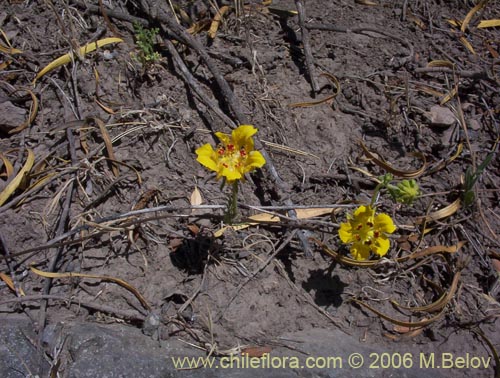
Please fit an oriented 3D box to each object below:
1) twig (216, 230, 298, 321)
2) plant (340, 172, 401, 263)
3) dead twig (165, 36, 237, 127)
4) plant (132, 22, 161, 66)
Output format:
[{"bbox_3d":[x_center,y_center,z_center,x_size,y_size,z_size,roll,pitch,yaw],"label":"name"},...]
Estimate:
[{"bbox_3d":[0.008,0.071,0.477,0.008,0.008,0.103,33,64,25],"label":"twig"},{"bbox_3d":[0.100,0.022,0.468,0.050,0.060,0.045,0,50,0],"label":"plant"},{"bbox_3d":[-0.060,-0.123,0.637,0.018,0.018,0.174,-24,54,-19],"label":"dead twig"},{"bbox_3d":[-0.120,-0.168,0.655,0.032,0.048,0.032,0,50,0],"label":"plant"}]

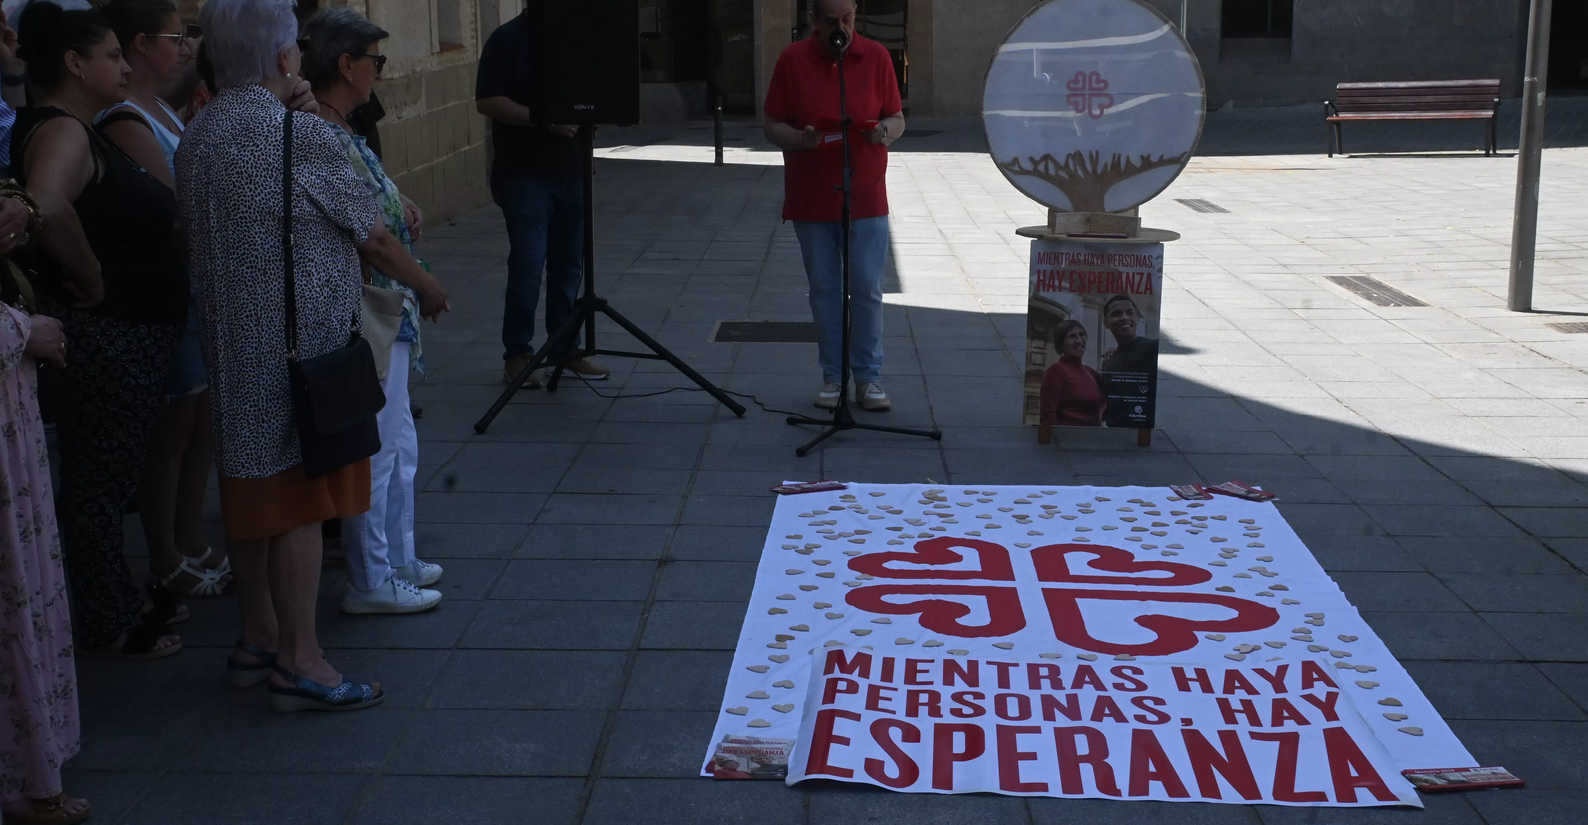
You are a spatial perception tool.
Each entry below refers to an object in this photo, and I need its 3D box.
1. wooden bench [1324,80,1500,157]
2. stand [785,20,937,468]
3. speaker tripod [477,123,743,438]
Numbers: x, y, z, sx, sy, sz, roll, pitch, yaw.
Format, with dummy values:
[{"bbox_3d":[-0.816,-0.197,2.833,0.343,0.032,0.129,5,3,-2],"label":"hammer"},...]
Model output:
[{"bbox_3d":[7.223,-3.450,23.205,1.860,0.830,0.620,5,12,24],"label":"wooden bench"},{"bbox_3d":[0.282,-0.664,7.482,0.572,1.530,0.670,-1,11,-3],"label":"stand"},{"bbox_3d":[-0.670,-0.564,7.936,0.950,1.170,0.950,2,11,11],"label":"speaker tripod"}]

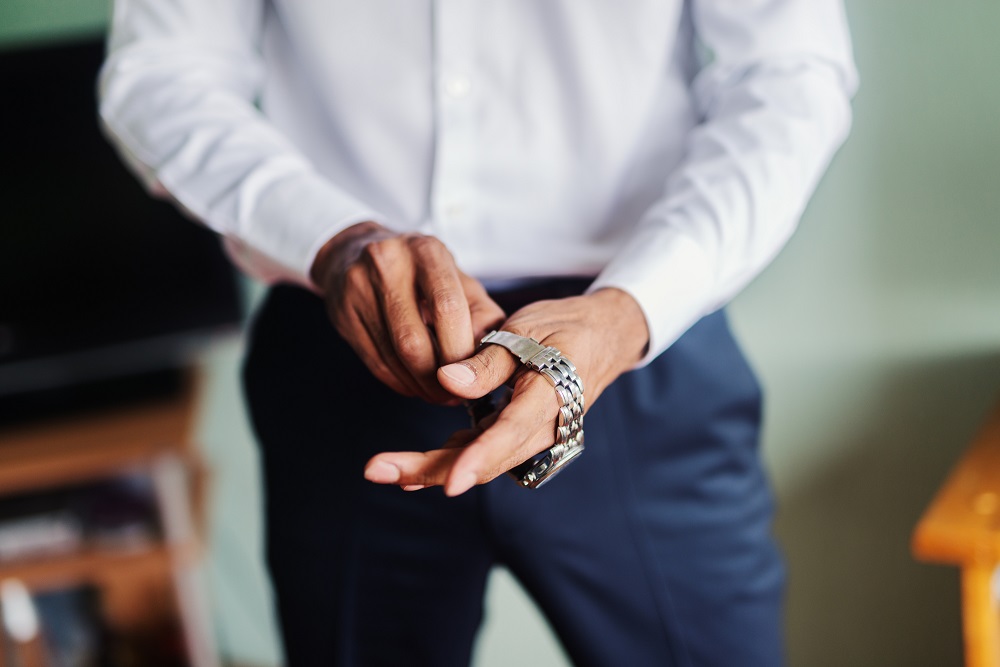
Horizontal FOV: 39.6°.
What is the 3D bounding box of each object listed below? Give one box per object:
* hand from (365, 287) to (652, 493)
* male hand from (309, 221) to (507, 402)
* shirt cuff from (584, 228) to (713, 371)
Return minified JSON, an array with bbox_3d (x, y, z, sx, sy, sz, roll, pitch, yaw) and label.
[{"bbox_3d":[0.004,0.036,0.890,0.175,0.095,0.060,-35,65,-26],"label":"hand"},{"bbox_3d":[-0.059,-0.012,0.890,0.088,0.075,0.120,-40,56,-12],"label":"male hand"},{"bbox_3d":[0.104,-0.025,0.950,0.073,0.076,0.068,6,32,36],"label":"shirt cuff"}]

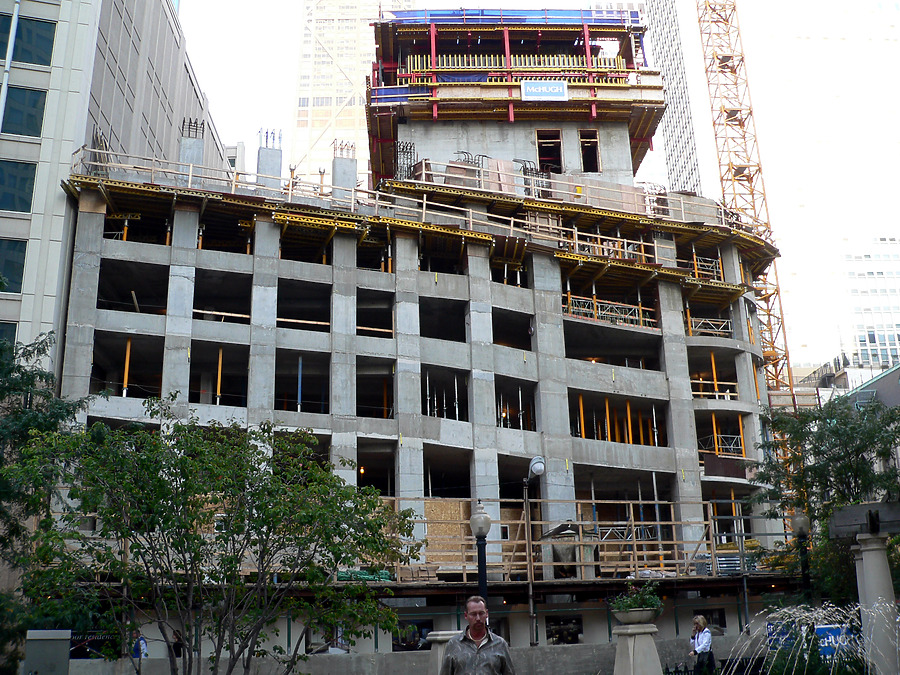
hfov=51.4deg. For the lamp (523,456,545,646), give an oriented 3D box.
[{"bbox_3d":[2.494,6.205,27.386,0.450,5.600,1.050,4,-18,-18],"label":"lamp"}]

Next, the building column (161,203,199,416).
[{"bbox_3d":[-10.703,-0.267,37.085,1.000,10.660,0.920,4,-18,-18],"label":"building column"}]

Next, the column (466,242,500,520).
[{"bbox_3d":[1.246,2.413,40.067,0.980,13.410,0.920,4,-18,-18],"label":"column"}]

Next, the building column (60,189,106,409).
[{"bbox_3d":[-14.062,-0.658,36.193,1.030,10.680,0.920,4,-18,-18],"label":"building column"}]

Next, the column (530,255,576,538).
[{"bbox_3d":[4.425,2.799,41.599,1.300,13.540,0.920,4,-18,-18],"label":"column"}]

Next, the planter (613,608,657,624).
[{"bbox_3d":[2.706,4.069,13.652,0.670,0.230,0.670,-2,-17,0],"label":"planter"}]

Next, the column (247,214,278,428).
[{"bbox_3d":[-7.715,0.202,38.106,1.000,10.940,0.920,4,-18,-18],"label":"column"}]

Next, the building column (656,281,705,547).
[{"bbox_3d":[10.425,3.752,43.438,1.120,13.160,0.920,4,-18,-18],"label":"building column"}]

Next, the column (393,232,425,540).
[{"bbox_3d":[-1.914,2.177,39.493,0.970,13.940,0.920,4,-18,-18],"label":"column"}]

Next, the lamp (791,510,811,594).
[{"bbox_3d":[7.723,5.648,20.145,0.450,3.890,0.450,-2,-17,0],"label":"lamp"}]

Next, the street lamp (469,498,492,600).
[{"bbox_3d":[0.686,5.343,18.849,0.450,4.090,0.450,-2,-17,0],"label":"street lamp"}]

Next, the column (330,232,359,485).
[{"bbox_3d":[-4.432,1.454,38.830,0.980,12.210,0.920,4,-18,-18],"label":"column"}]

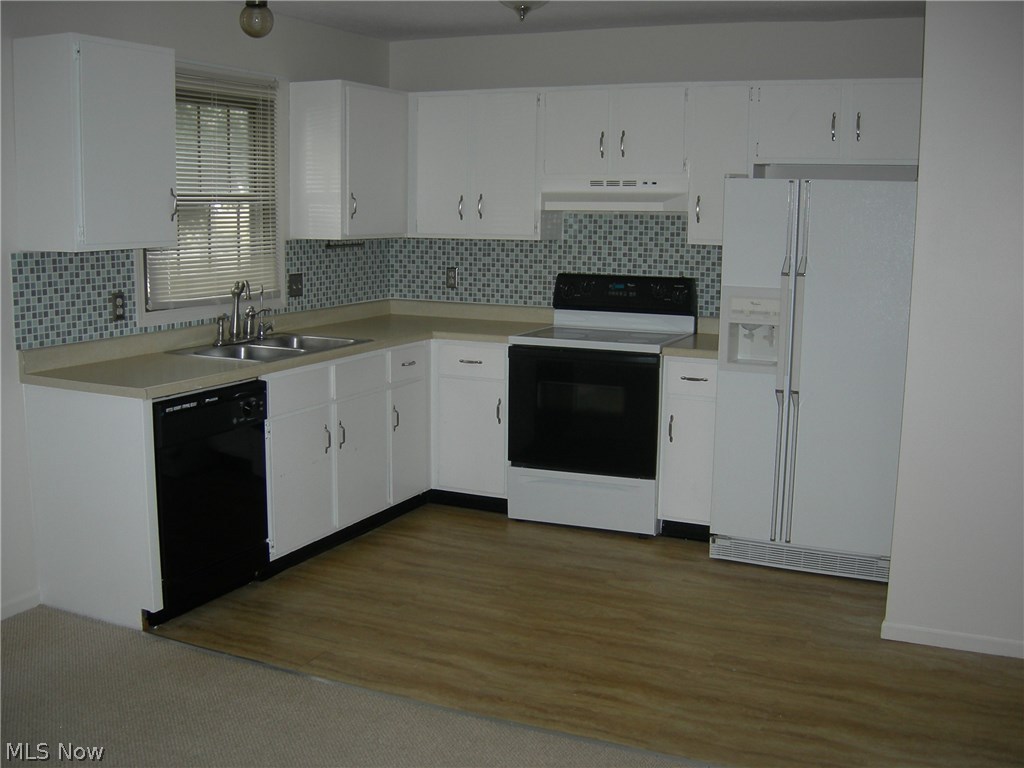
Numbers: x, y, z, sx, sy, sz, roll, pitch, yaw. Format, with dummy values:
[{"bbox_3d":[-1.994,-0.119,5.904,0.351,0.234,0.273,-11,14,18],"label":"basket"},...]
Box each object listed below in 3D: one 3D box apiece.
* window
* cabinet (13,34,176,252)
[{"bbox_3d":[-1.331,-0.873,4.806,0.045,1.027,0.897,5,11,27],"label":"window"},{"bbox_3d":[-1.526,-0.875,3.937,0.315,0.753,0.492,5,10,25],"label":"cabinet"}]

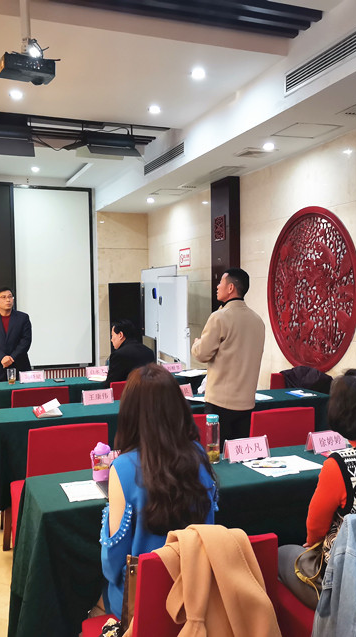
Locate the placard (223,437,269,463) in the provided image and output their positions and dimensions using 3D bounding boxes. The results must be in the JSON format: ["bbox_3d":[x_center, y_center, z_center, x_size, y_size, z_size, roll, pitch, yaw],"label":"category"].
[{"bbox_3d":[0.301,0.571,2.803,0.200,0.092,0.068,-2,2,-24],"label":"placard"}]

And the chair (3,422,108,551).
[{"bbox_3d":[-0.620,0.948,3.400,0.460,0.840,0.530,-1,2,-21],"label":"chair"}]

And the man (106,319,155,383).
[{"bbox_3d":[-0.404,0.656,5.200,0.480,1.300,0.700,-3,3,-43],"label":"man"}]

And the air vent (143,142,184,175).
[{"bbox_3d":[-0.157,-1.764,7.141,0.030,0.125,1.320,-1,2,-21],"label":"air vent"}]

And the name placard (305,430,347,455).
[{"bbox_3d":[0.700,0.571,3.005,0.210,0.098,0.085,-2,2,-30],"label":"name placard"}]

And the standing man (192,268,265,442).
[{"bbox_3d":[0.318,0.519,3.888,0.370,1.660,0.480,1,3,44],"label":"standing man"}]

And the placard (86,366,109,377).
[{"bbox_3d":[-0.719,0.488,5.768,0.203,0.092,0.068,-1,2,-21],"label":"placard"}]

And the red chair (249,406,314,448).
[{"bbox_3d":[0.509,0.919,3.801,0.460,0.840,0.530,-1,2,-18],"label":"red chair"}]

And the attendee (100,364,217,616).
[{"bbox_3d":[-0.077,0.780,2.094,0.430,1.275,0.660,-2,2,-21],"label":"attendee"}]

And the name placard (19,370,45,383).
[{"bbox_3d":[-1.267,0.506,5.551,0.208,0.100,0.085,-2,2,-21],"label":"name placard"}]

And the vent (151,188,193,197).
[{"bbox_3d":[-0.086,-1.636,8.249,0.420,0.020,0.400,-1,2,-21],"label":"vent"}]

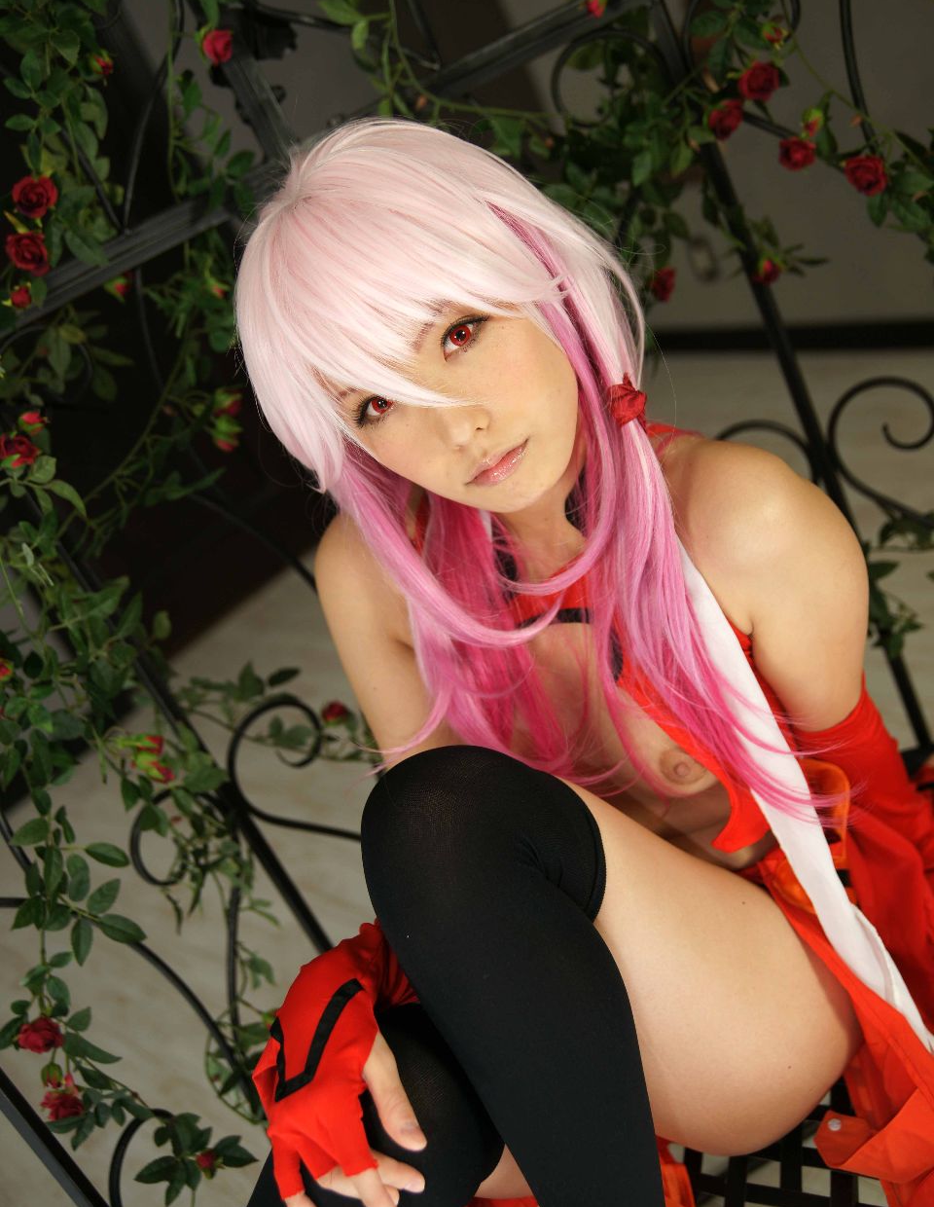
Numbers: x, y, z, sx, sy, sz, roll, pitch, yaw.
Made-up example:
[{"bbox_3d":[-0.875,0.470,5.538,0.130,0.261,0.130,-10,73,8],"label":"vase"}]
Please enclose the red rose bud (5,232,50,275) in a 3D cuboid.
[{"bbox_3d":[-0.318,-0.253,0.985,0.033,0.032,0.025,-31,15,-8],"label":"red rose bud"}]

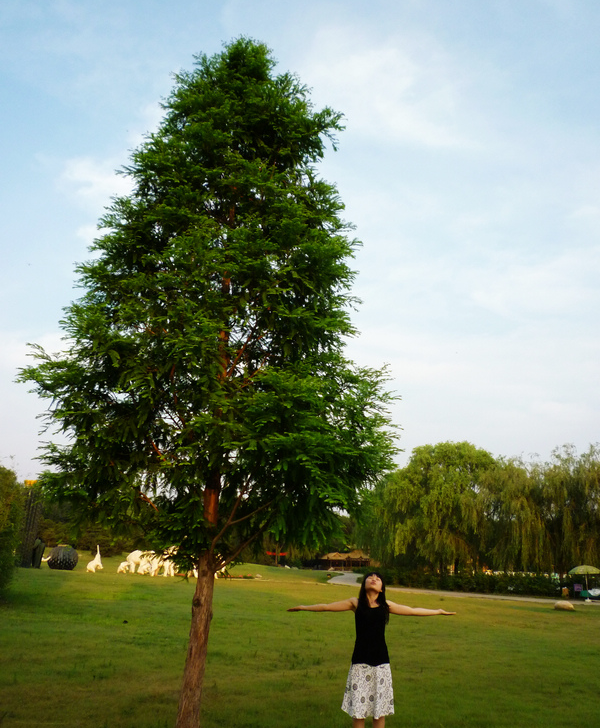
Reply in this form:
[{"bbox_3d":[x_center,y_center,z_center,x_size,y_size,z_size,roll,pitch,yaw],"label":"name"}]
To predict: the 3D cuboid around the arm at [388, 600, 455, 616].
[{"bbox_3d":[1.081,2.186,5.986,0.625,0.125,0.110,6,-17,0],"label":"arm"}]

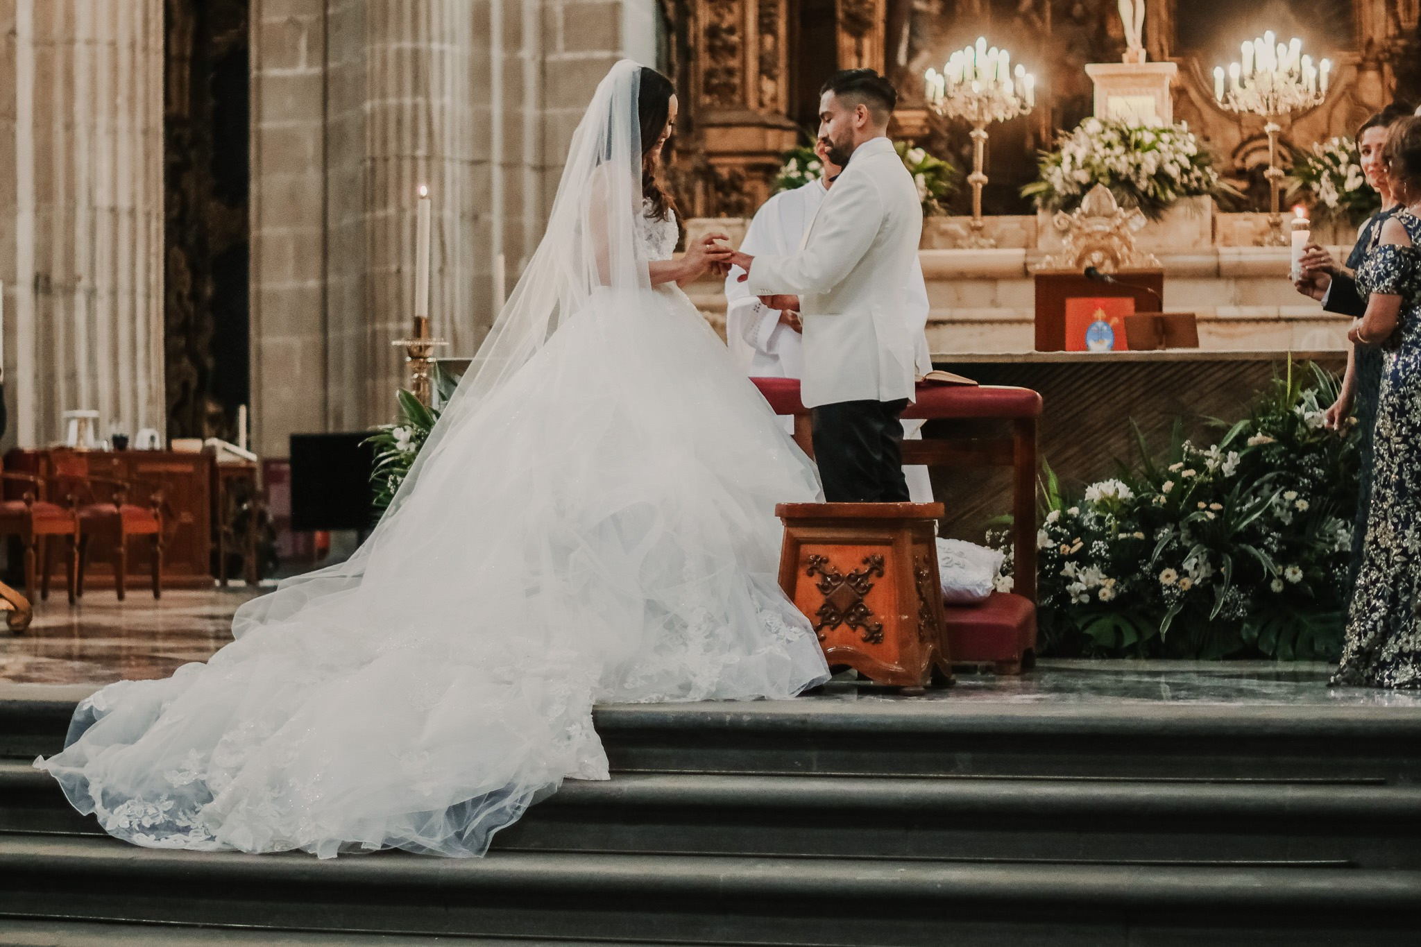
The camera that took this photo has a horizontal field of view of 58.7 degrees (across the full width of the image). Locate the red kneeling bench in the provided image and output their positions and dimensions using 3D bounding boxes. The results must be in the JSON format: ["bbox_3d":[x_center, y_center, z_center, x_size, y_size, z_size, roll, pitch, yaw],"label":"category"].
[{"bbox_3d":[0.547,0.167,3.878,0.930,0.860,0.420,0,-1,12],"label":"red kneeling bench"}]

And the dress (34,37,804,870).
[{"bbox_3d":[-0.650,-0.162,3.383,1.900,2.000,1.350,0,-1,-4],"label":"dress"}]

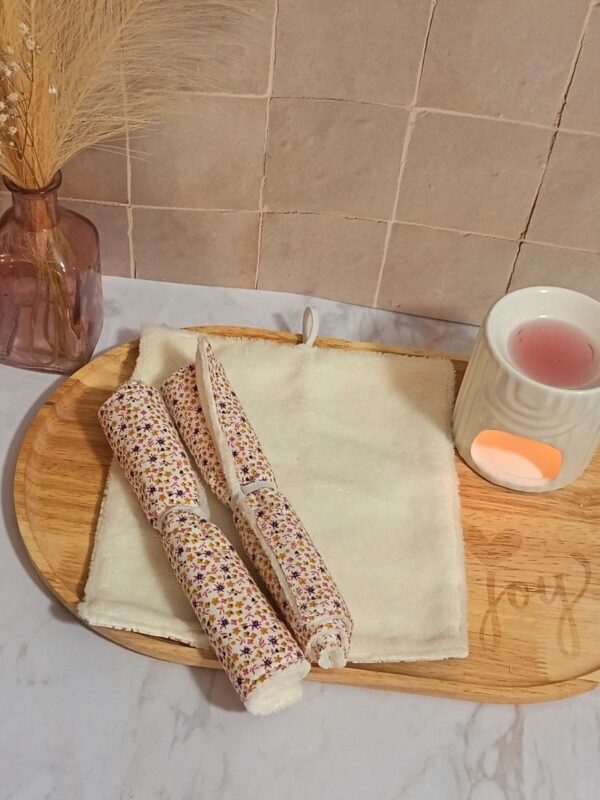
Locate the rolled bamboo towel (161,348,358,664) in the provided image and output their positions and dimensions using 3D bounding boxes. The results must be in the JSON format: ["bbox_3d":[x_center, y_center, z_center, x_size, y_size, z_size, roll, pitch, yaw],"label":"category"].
[{"bbox_3d":[-0.030,0.064,0.733,0.040,0.050,0.240,-18,53,-20],"label":"rolled bamboo towel"}]

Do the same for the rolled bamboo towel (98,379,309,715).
[{"bbox_3d":[-0.067,0.085,0.710,0.044,0.044,0.246,-19,52,-21],"label":"rolled bamboo towel"}]

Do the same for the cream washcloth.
[{"bbox_3d":[-0.008,0.053,0.778,0.245,0.014,0.258,6,49,-1],"label":"cream washcloth"}]

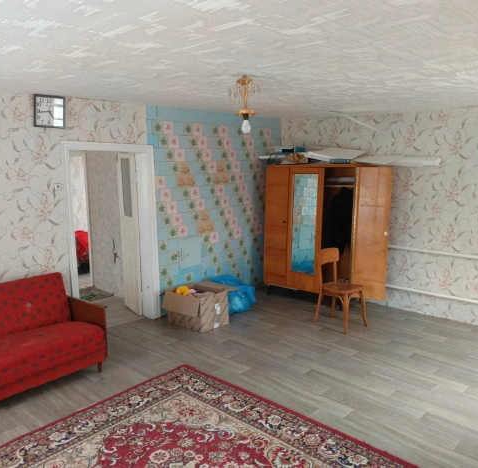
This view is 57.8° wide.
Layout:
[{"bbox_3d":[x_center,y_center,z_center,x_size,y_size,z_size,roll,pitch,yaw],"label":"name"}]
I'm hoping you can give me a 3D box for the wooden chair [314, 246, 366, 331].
[{"bbox_3d":[1.131,0.614,4.769,0.410,0.830,0.460,-9,14,-42],"label":"wooden chair"}]

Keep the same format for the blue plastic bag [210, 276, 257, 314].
[{"bbox_3d":[-0.099,0.732,5.409,0.540,0.380,0.460,-10,14,-43],"label":"blue plastic bag"}]

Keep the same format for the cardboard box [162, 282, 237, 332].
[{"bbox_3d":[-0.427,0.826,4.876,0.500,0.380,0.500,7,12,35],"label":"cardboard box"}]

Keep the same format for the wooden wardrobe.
[{"bbox_3d":[1.112,0.012,5.593,1.460,1.730,0.560,7,13,37],"label":"wooden wardrobe"}]

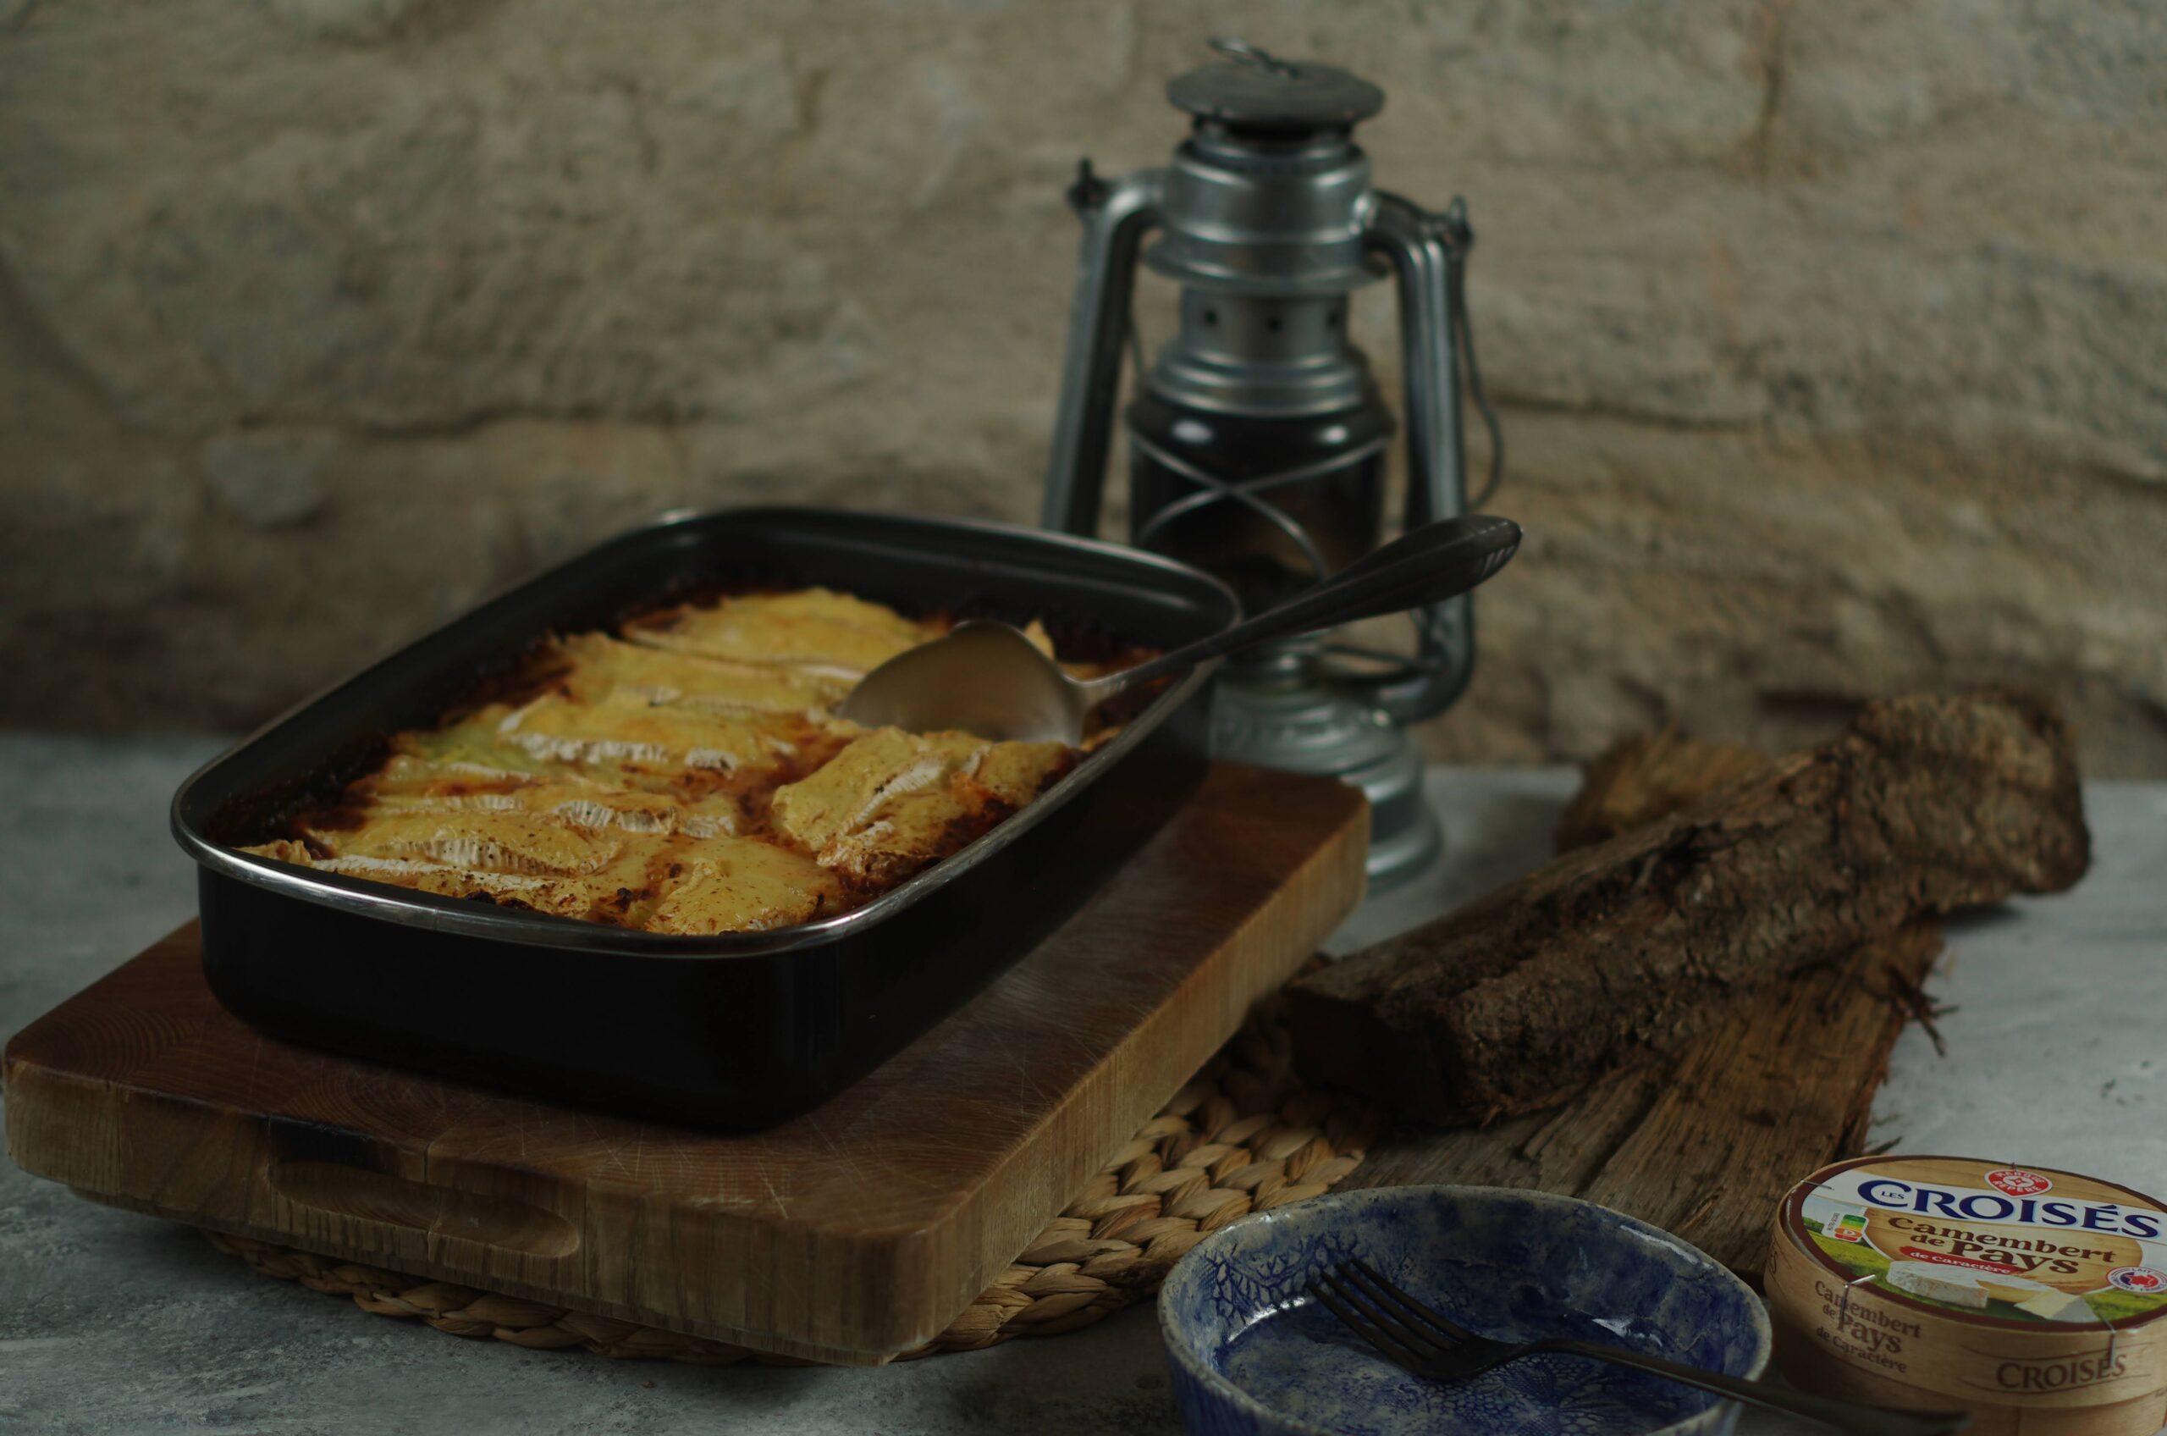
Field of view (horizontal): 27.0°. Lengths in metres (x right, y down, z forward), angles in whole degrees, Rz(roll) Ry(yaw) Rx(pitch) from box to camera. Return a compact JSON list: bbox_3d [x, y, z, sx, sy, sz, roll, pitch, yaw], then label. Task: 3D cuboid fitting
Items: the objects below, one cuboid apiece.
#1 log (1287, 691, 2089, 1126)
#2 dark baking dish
[{"bbox_3d":[0.199,0.059,1.472,0.324,0.063,0.068,-15,26,-40],"label":"log"},{"bbox_3d":[-0.109,0.020,1.460,0.245,0.057,0.410,9,21,20],"label":"dark baking dish"}]

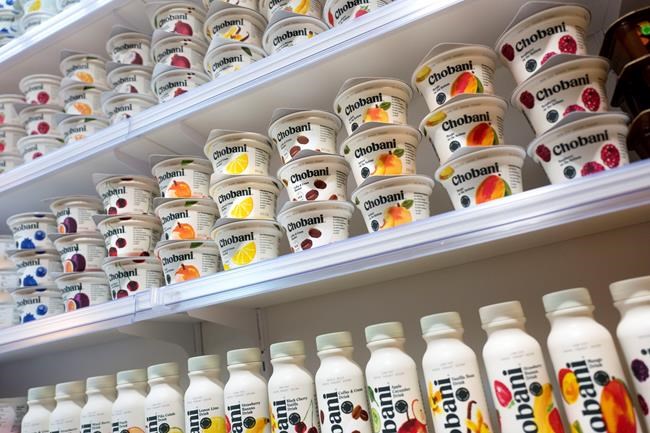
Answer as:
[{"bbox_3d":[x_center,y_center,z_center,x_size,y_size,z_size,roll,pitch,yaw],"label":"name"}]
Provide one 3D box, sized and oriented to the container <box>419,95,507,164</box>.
[{"bbox_3d":[0.154,-0.078,0.542,0.096,0.058,0.100,-13,-19,14],"label":"container"}]

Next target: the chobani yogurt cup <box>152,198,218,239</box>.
[{"bbox_3d":[-0.191,0.020,0.707,0.097,0.058,0.097,-8,-16,-2],"label":"chobani yogurt cup"}]

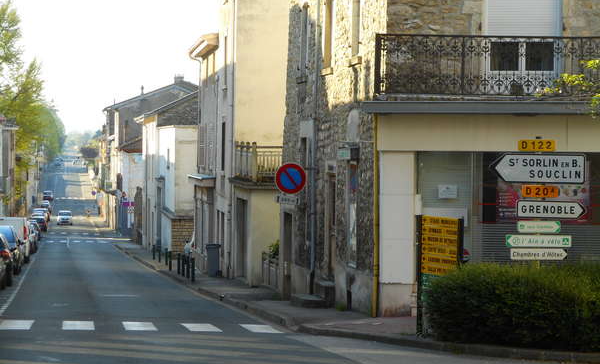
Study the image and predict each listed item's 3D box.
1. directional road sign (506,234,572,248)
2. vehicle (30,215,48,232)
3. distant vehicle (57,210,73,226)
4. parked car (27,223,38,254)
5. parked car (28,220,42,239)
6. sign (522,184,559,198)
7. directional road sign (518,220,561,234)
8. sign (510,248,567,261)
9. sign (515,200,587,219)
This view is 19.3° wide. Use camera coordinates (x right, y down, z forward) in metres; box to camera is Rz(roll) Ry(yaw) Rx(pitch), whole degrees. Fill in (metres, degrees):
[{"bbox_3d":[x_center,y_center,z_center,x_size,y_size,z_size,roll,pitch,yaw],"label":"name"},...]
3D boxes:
[{"bbox_3d":[3.219,0.798,23.800,0.880,0.160,0.040,0,-1,2],"label":"directional road sign"},{"bbox_3d":[-24.321,3.938,165.000,1.720,1.460,4.100,1,-1,-8],"label":"vehicle"},{"bbox_3d":[-26.739,4.070,201.000,1.720,1.560,4.000,1,-1,-8],"label":"distant vehicle"},{"bbox_3d":[-13.438,2.687,85.000,1.720,1.470,4.100,1,-1,-8],"label":"parked car"},{"bbox_3d":[-20.050,3.608,131.000,1.720,1.460,4.100,1,-1,-8],"label":"parked car"},{"bbox_3d":[3.243,0.128,23.800,0.490,0.160,0.040,0,-1,2],"label":"sign"},{"bbox_3d":[3.225,0.613,23.800,0.575,0.155,0.040,0,-1,2],"label":"directional road sign"},{"bbox_3d":[3.224,0.977,23.800,0.765,0.152,0.040,0,-1,2],"label":"sign"},{"bbox_3d":[3.390,0.376,23.800,0.940,0.250,0.040,0,-1,2],"label":"sign"}]

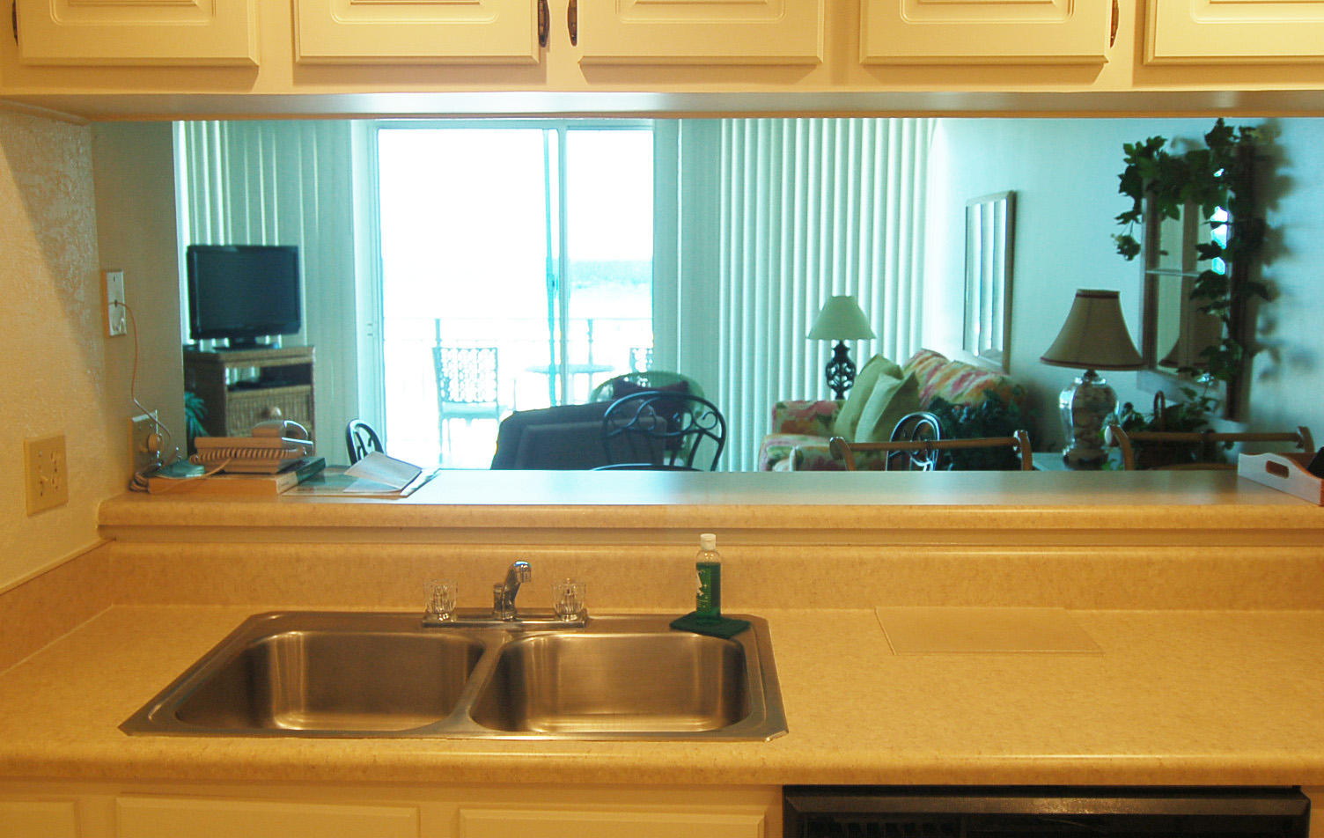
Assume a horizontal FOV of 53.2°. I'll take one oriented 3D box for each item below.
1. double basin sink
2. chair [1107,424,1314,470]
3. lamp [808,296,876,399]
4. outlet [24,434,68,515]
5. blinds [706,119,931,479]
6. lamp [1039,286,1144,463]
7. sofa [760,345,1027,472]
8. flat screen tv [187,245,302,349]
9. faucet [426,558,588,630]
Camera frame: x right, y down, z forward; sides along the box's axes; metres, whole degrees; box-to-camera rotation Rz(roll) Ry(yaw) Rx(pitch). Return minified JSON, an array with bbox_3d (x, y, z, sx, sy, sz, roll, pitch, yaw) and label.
[{"bbox_3d":[-0.255,0.431,1.889,0.836,0.170,0.560,0,7,1],"label":"double basin sink"},{"bbox_3d":[1.194,0.596,2.768,0.480,1.120,0.540,0,7,1],"label":"chair"},{"bbox_3d":[1.084,-0.407,7.995,0.405,0.670,0.405,0,7,1],"label":"lamp"},{"bbox_3d":[-0.933,0.083,2.012,0.012,0.115,0.117,0,7,1],"label":"outlet"},{"bbox_3d":[0.957,-0.770,8.305,1.430,2.420,0.100,0,7,1],"label":"blinds"},{"bbox_3d":[1.416,-0.131,4.376,0.340,0.600,0.340,0,7,1],"label":"lamp"},{"bbox_3d":[1.080,0.179,6.779,1.020,0.940,2.000,0,7,1],"label":"sofa"},{"bbox_3d":[-2.367,-0.690,7.492,0.210,0.580,0.780,5,9,35],"label":"flat screen tv"},{"bbox_3d":[-0.243,0.259,2.018,0.256,0.150,0.210,-1,7,-5],"label":"faucet"}]

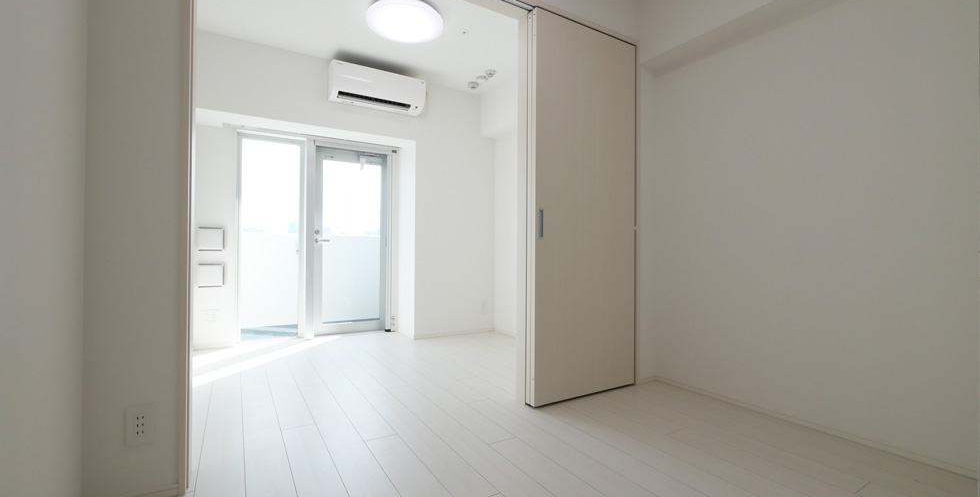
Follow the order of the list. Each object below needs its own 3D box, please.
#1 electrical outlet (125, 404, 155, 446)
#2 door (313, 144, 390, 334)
[{"bbox_3d":[-1.090,0.550,1.234,0.072,0.122,0.012,1,0,-31],"label":"electrical outlet"},{"bbox_3d":[-1.345,-0.062,3.870,0.680,1.800,0.070,1,0,-31],"label":"door"}]

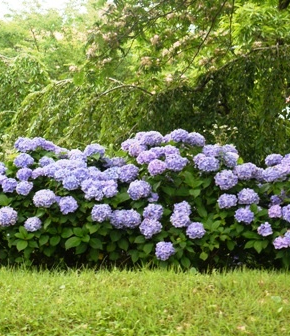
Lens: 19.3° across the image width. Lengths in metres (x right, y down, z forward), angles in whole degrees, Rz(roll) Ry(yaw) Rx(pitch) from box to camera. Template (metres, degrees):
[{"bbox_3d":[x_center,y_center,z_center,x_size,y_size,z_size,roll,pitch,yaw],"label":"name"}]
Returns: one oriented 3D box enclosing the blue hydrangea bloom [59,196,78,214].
[{"bbox_3d":[-0.578,0.286,6.500,0.145,0.135,0.137,0,5,0],"label":"blue hydrangea bloom"}]

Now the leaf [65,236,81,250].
[{"bbox_3d":[-0.573,0.605,6.850,0.128,0.104,0.090,0,4,0],"label":"leaf"}]

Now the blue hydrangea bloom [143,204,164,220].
[{"bbox_3d":[0.069,0.362,6.950,0.163,0.130,0.158,0,4,0],"label":"blue hydrangea bloom"}]

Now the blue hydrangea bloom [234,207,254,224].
[{"bbox_3d":[0.782,0.377,6.750,0.154,0.134,0.145,0,5,0],"label":"blue hydrangea bloom"}]

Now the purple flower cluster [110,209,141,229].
[{"bbox_3d":[-0.153,0.408,6.800,0.243,0.147,0.150,0,5,0],"label":"purple flower cluster"}]

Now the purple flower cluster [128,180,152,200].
[{"bbox_3d":[-0.045,0.184,7.000,0.188,0.164,0.183,0,4,0],"label":"purple flower cluster"}]

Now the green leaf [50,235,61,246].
[{"bbox_3d":[-0.681,0.554,6.500,0.087,0.087,0.060,-1,5,-6],"label":"green leaf"}]

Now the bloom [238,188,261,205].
[{"bbox_3d":[0.842,0.232,6.950,0.174,0.130,0.165,0,6,0],"label":"bloom"}]

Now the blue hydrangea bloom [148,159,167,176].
[{"bbox_3d":[0.103,-0.002,7.020,0.152,0.135,0.144,0,5,1],"label":"blue hydrangea bloom"}]

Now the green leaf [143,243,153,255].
[{"bbox_3d":[0.028,0.636,6.750,0.075,0.091,0.050,0,5,0],"label":"green leaf"}]

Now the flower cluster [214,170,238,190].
[{"bbox_3d":[0.655,0.102,6.950,0.189,0.163,0.180,0,6,0],"label":"flower cluster"}]

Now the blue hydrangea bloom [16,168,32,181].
[{"bbox_3d":[-0.996,0.054,7.050,0.128,0.103,0.130,0,5,0],"label":"blue hydrangea bloom"}]

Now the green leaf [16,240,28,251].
[{"bbox_3d":[-0.990,0.622,6.850,0.091,0.088,0.045,0,-24,0],"label":"green leaf"}]

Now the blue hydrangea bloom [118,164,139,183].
[{"bbox_3d":[-0.126,0.045,6.700,0.165,0.141,0.156,0,5,0],"label":"blue hydrangea bloom"}]

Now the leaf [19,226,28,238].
[{"bbox_3d":[-0.974,0.517,6.850,0.064,0.094,0.060,0,4,0],"label":"leaf"}]

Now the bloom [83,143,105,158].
[{"bbox_3d":[-0.434,-0.151,7.350,0.184,0.138,0.174,0,6,0],"label":"bloom"}]

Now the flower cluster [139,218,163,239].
[{"bbox_3d":[0.048,0.462,6.520,0.175,0.152,0.166,0,5,0],"label":"flower cluster"}]

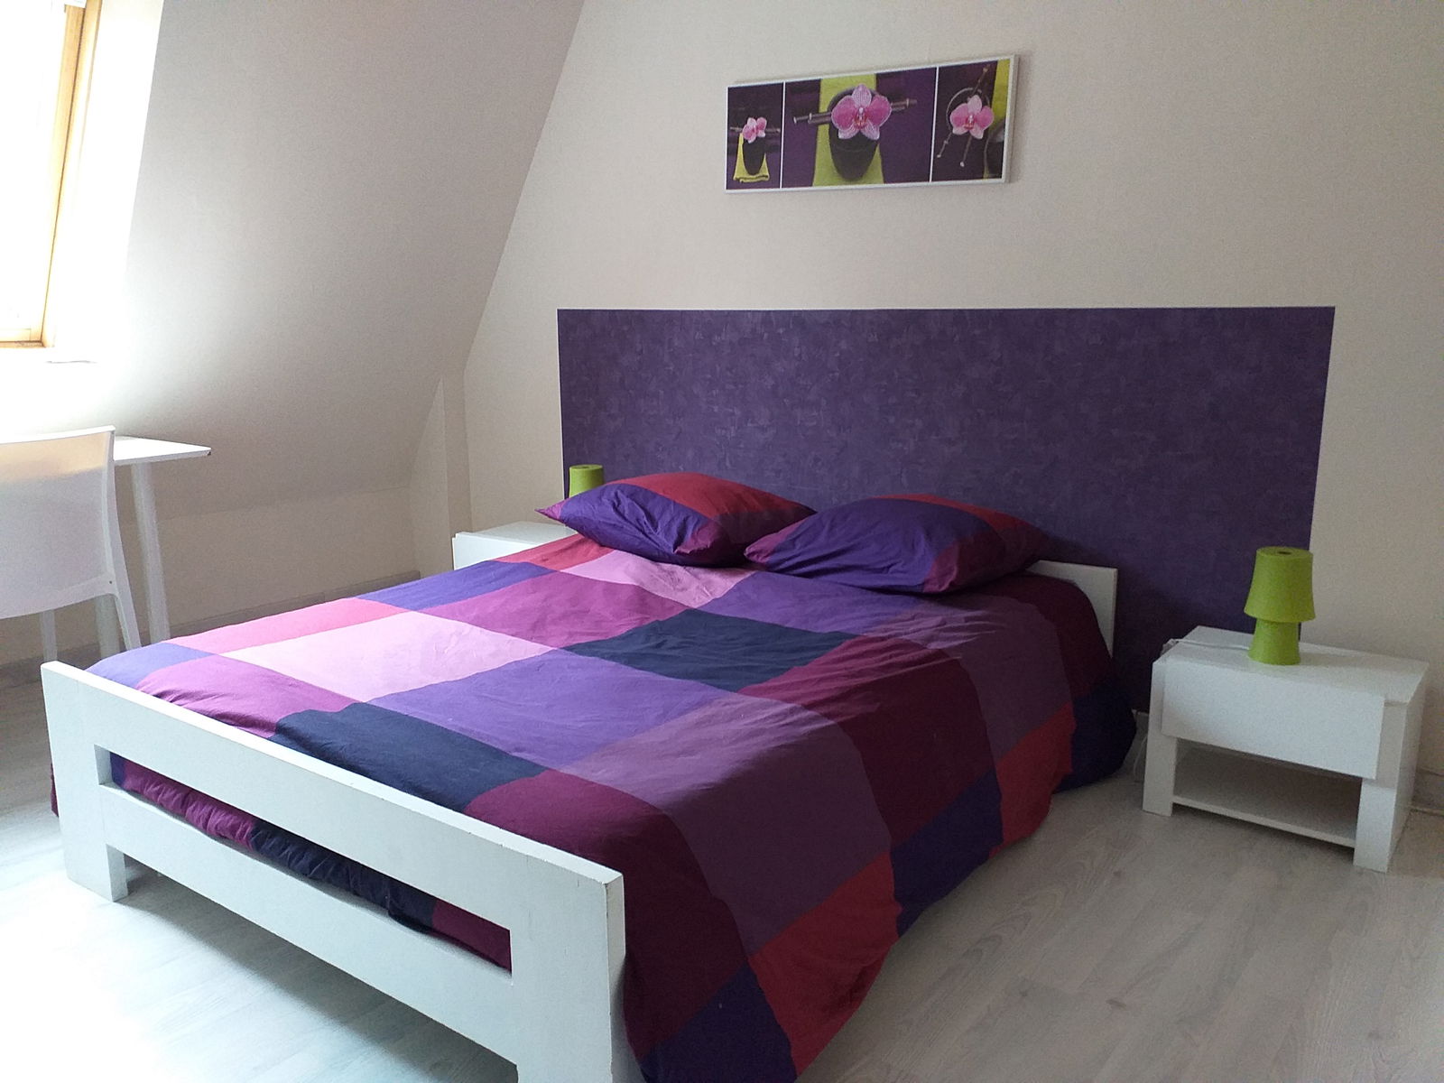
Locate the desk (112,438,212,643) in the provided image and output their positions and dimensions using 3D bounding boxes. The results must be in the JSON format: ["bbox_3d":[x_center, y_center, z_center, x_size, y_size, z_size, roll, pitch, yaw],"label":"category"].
[{"bbox_3d":[-1.952,0.188,2.737,0.500,0.775,1.150,8,14,34],"label":"desk"}]

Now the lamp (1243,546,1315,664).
[{"bbox_3d":[1.260,0.144,2.452,0.160,0.247,0.160,8,14,34],"label":"lamp"}]

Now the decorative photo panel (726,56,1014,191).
[{"bbox_3d":[0.381,-1.148,3.039,0.890,0.305,0.030,9,15,34],"label":"decorative photo panel"}]

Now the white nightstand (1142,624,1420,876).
[{"bbox_3d":[1.283,0.452,2.486,0.494,0.364,0.380,9,14,37],"label":"white nightstand"}]

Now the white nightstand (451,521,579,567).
[{"bbox_3d":[-0.694,0.165,3.899,0.494,0.366,0.360,8,14,34],"label":"white nightstand"}]

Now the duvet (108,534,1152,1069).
[{"bbox_3d":[-0.152,0.351,2.499,1.720,0.460,1.900,8,14,34],"label":"duvet"}]

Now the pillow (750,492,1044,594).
[{"bbox_3d":[0.449,-0.029,2.875,0.640,0.190,0.570,11,19,41],"label":"pillow"}]

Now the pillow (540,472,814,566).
[{"bbox_3d":[-0.130,-0.105,3.176,0.650,0.200,0.620,11,19,42],"label":"pillow"}]

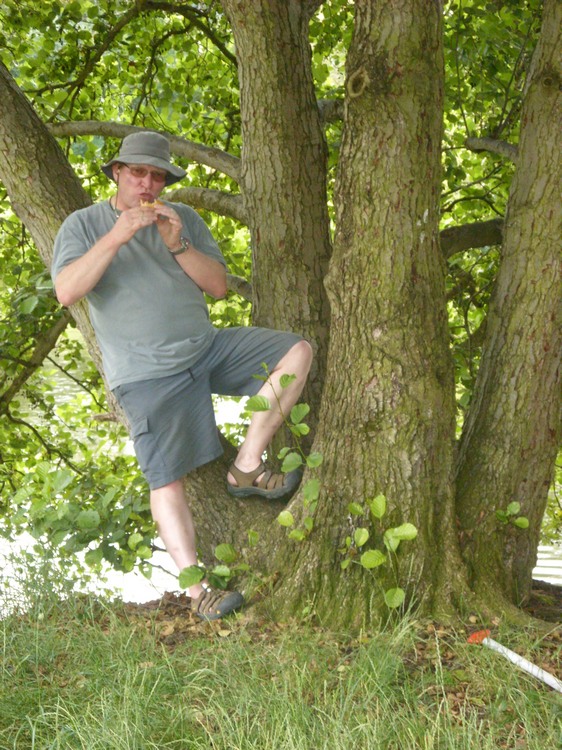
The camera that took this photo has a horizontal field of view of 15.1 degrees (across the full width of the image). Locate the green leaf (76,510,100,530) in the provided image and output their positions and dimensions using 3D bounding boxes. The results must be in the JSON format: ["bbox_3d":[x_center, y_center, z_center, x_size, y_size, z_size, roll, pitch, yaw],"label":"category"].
[{"bbox_3d":[-0.735,0.555,8.100,0.090,0.075,0.040,0,4,0],"label":"green leaf"}]

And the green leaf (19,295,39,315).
[{"bbox_3d":[-0.987,-0.276,8.300,0.080,0.075,0.040,0,4,0],"label":"green leaf"}]

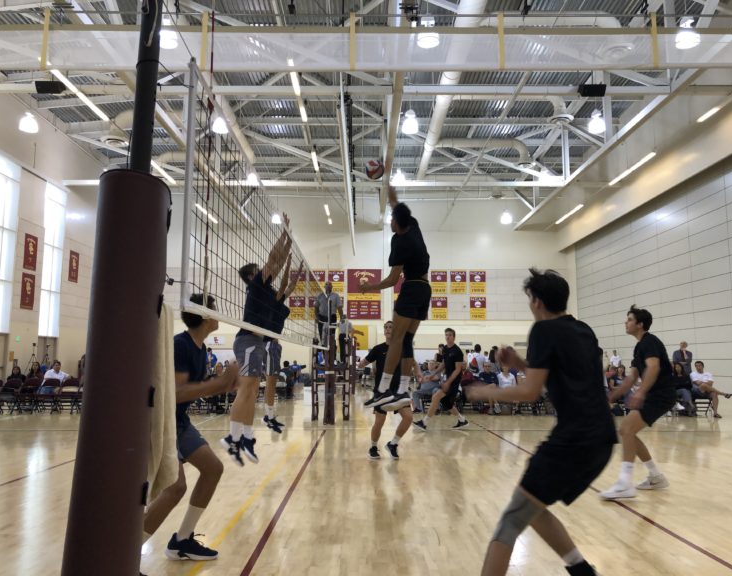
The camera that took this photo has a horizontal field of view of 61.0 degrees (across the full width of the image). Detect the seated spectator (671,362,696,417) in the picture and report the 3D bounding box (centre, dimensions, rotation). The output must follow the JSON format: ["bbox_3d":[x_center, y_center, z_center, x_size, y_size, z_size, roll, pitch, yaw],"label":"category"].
[{"bbox_3d":[7.529,2.406,14.825,0.500,1.223,0.800,0,-7,0],"label":"seated spectator"}]

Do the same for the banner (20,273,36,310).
[{"bbox_3d":[-14.868,0.181,27.352,0.030,1.540,1.030,0,-7,0],"label":"banner"}]

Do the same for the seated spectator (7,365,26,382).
[{"bbox_3d":[-8.935,2.551,15.887,0.520,1.120,0.820,0,-7,0],"label":"seated spectator"}]

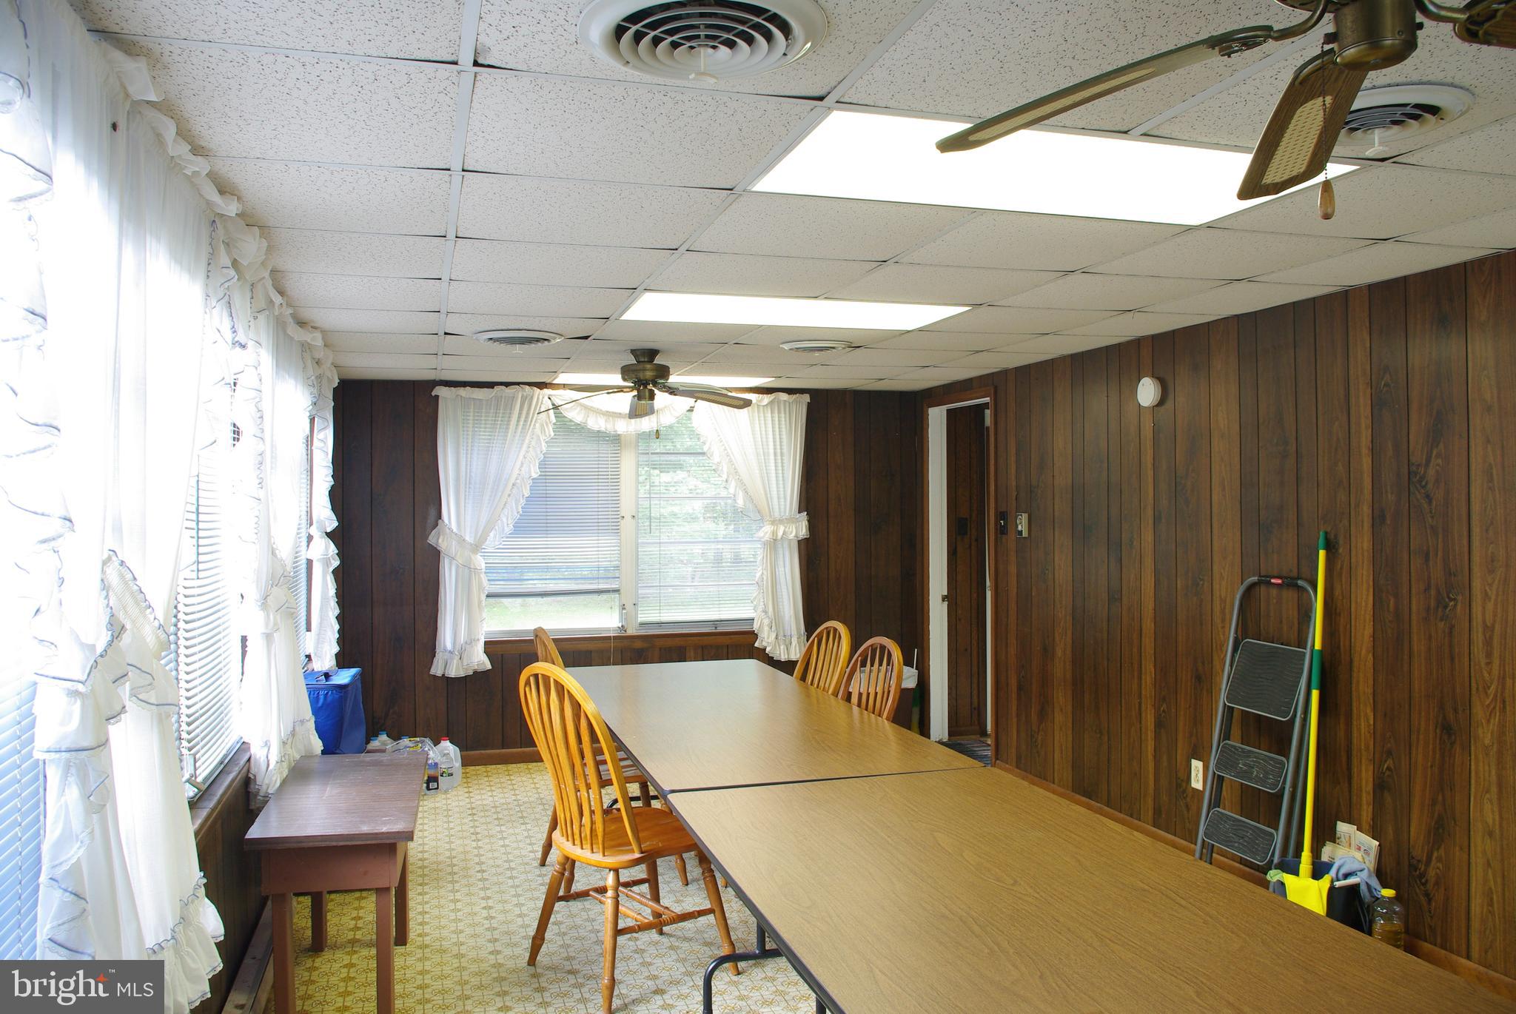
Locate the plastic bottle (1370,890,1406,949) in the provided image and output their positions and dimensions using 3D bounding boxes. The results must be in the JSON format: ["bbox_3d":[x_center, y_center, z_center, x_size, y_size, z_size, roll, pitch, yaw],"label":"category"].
[{"bbox_3d":[1.935,1.302,3.487,0.090,0.246,0.090,-1,0,-16],"label":"plastic bottle"}]

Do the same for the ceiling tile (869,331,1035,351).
[{"bbox_3d":[0.861,-0.738,5.041,0.615,0.022,0.603,-1,0,-16],"label":"ceiling tile"}]

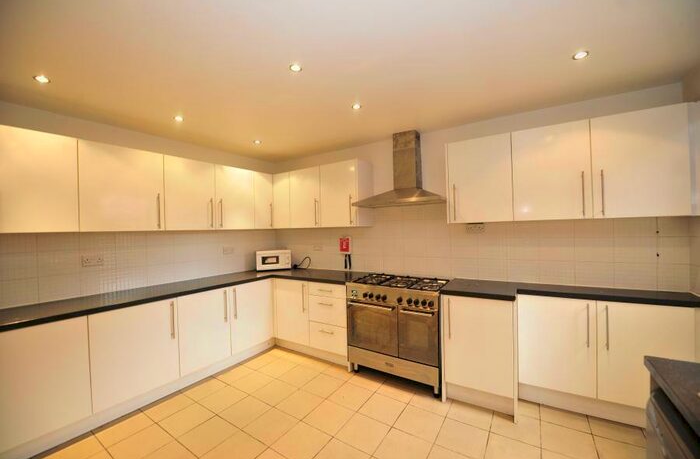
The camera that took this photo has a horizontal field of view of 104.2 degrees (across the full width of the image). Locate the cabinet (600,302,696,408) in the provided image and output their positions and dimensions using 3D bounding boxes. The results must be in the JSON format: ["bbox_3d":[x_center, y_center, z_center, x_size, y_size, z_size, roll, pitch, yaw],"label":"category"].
[{"bbox_3d":[2.061,0.855,1.969,0.480,0.715,0.340,-2,0,32],"label":"cabinet"}]

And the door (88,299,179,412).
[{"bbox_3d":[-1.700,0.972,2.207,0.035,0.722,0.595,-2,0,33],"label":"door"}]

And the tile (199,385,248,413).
[{"bbox_3d":[-1.069,1.448,2.317,0.298,0.010,0.298,-1,-1,33],"label":"tile"}]

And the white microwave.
[{"bbox_3d":[-0.992,0.410,3.671,0.450,0.265,0.340,-1,0,-10],"label":"white microwave"}]

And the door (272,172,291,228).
[{"bbox_3d":[-0.895,-0.369,3.585,0.316,0.715,0.030,-1,0,32],"label":"door"}]

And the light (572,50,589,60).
[{"bbox_3d":[1.375,-1.041,1.625,0.088,0.020,0.088,-1,-1,33],"label":"light"}]

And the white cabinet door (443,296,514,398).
[{"bbox_3d":[1.007,0.898,2.145,0.490,0.715,0.030,-1,0,32],"label":"white cabinet door"}]

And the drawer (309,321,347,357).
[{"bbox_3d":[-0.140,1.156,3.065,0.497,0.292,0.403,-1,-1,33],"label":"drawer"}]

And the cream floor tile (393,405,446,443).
[{"bbox_3d":[0.520,1.433,2.016,0.300,0.015,0.300,-1,-1,33],"label":"cream floor tile"}]

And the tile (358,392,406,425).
[{"bbox_3d":[0.262,1.423,2.162,0.298,0.010,0.298,-1,-1,33],"label":"tile"}]

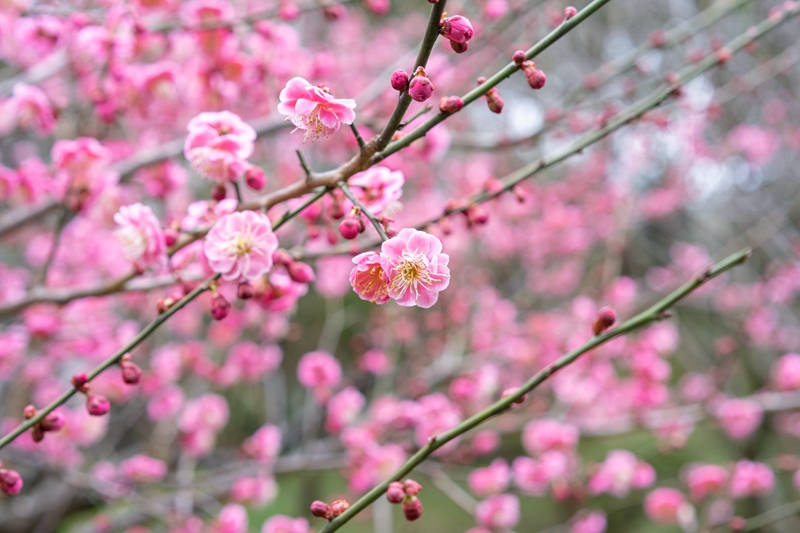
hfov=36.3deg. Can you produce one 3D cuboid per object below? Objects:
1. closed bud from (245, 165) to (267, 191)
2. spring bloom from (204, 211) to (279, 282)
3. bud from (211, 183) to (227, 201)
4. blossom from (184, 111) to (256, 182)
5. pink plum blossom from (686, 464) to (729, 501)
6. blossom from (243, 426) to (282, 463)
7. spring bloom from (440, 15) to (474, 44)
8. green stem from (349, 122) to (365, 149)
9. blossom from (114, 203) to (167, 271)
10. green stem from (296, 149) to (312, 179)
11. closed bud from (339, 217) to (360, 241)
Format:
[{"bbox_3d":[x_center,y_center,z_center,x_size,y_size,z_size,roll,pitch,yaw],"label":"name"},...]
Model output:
[{"bbox_3d":[-0.056,-0.035,0.475,0.007,0.009,0.007,-24,-6,0],"label":"closed bud"},{"bbox_3d":[-0.060,-0.008,0.465,0.028,0.028,0.013,0,2,-6],"label":"spring bloom"},{"bbox_3d":[-0.071,-0.029,0.480,0.006,0.007,0.006,3,-6,0],"label":"bud"},{"bbox_3d":[-0.072,-0.048,0.490,0.028,0.026,0.018,0,21,19],"label":"blossom"},{"bbox_3d":[0.201,0.141,0.800,0.026,0.024,0.015,0,30,-7],"label":"pink plum blossom"},{"bbox_3d":[-0.083,0.108,0.740,0.017,0.025,0.025,8,5,38],"label":"blossom"},{"bbox_3d":[0.020,-0.082,0.425,0.011,0.009,0.009,15,0,15],"label":"spring bloom"},{"bbox_3d":[-0.017,-0.052,0.485,0.002,0.011,0.002,-25,0,0],"label":"green stem"},{"bbox_3d":[-0.112,-0.013,0.525,0.016,0.027,0.027,-23,15,-38],"label":"blossom"},{"bbox_3d":[-0.036,-0.038,0.450,0.002,0.010,0.002,-26,-6,0],"label":"green stem"},{"bbox_3d":[-0.019,-0.014,0.455,0.008,0.009,0.008,7,-30,0],"label":"closed bud"}]

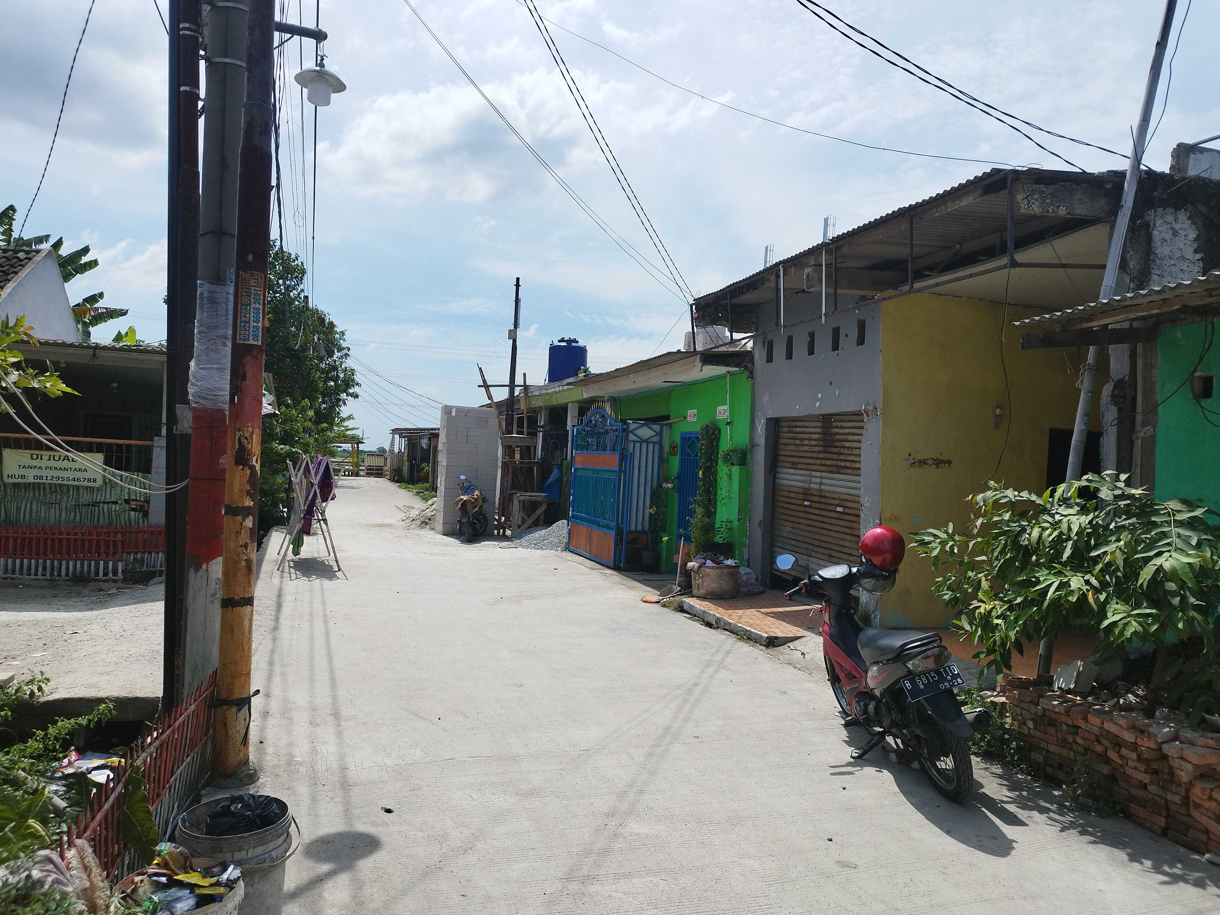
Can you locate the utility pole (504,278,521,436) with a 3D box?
[{"bbox_3d":[-1.942,-1.004,16.649,0.200,5.070,0.170,3,0,0],"label":"utility pole"}]

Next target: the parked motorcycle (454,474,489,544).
[{"bbox_3d":[-2.535,0.927,15.600,0.680,1.180,1.850,1,0,2],"label":"parked motorcycle"}]

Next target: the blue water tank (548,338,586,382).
[{"bbox_3d":[-0.942,-2.052,18.500,0.840,1.150,0.840,1,0,0],"label":"blue water tank"}]

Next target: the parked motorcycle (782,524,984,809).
[{"bbox_3d":[1.345,1.014,4.500,0.750,1.200,1.900,1,0,-7],"label":"parked motorcycle"}]

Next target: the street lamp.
[{"bbox_3d":[-1.652,-2.146,4.836,0.285,0.220,0.285,1,0,0],"label":"street lamp"}]

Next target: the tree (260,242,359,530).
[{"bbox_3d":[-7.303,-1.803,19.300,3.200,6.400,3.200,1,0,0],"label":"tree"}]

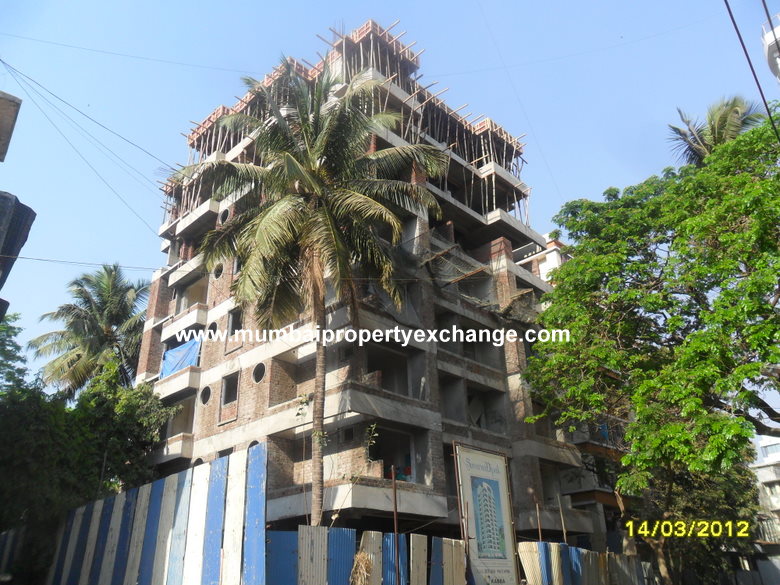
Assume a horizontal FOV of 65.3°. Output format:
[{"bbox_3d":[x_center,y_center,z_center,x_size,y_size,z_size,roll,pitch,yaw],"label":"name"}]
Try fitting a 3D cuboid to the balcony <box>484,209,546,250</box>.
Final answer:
[{"bbox_3d":[6.856,-3.220,33.164,1.150,0.670,4.400,-24,-34,38],"label":"balcony"}]

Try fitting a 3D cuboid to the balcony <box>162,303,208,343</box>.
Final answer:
[{"bbox_3d":[-9.177,1.552,27.638,2.984,1.054,0.800,-24,-34,37],"label":"balcony"}]

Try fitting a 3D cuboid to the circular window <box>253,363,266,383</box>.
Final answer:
[{"bbox_3d":[-4.942,3.068,23.232,0.870,0.860,0.180,-24,-34,38],"label":"circular window"}]

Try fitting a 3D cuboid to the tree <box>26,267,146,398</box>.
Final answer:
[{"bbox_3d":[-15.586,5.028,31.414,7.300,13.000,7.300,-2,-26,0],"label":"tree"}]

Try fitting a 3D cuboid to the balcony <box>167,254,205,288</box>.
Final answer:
[{"bbox_3d":[-9.517,-0.998,29.812,3.120,0.660,0.950,-24,-34,38],"label":"balcony"}]

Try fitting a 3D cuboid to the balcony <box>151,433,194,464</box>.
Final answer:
[{"bbox_3d":[-9.172,6.786,25.930,2.900,0.950,0.950,-24,-34,38],"label":"balcony"}]

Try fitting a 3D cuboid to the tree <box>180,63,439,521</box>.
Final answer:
[{"bbox_3d":[-2.084,0.492,15.272,7.500,16.100,7.400,-2,-27,0],"label":"tree"}]

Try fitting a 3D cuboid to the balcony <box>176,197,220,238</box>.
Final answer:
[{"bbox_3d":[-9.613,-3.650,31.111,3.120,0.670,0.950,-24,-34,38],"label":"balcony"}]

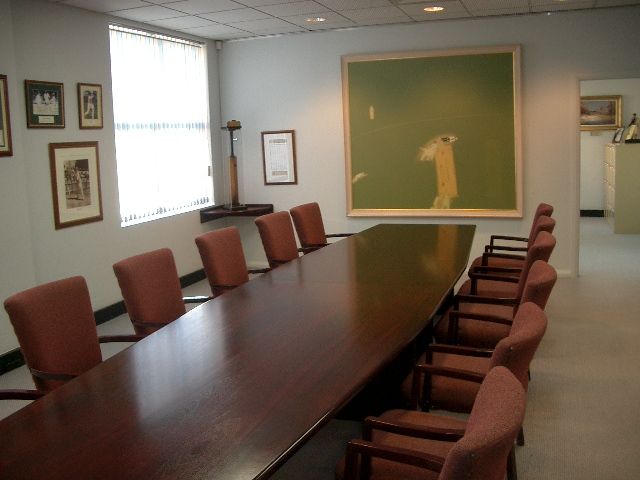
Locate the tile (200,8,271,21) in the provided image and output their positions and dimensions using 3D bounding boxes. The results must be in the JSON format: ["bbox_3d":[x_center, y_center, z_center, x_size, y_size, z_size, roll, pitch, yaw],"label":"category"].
[{"bbox_3d":[-0.806,-2.126,6.128,0.600,0.020,0.600,1,10,19],"label":"tile"}]

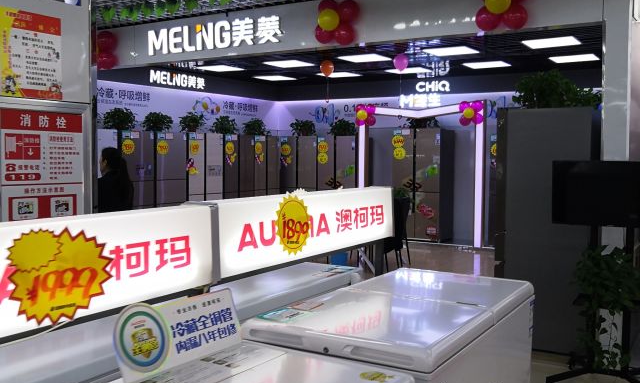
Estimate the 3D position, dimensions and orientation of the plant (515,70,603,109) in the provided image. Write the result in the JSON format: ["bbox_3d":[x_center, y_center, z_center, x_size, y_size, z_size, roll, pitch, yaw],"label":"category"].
[{"bbox_3d":[1.895,-0.813,5.331,0.700,0.340,0.520,2,4,31],"label":"plant"}]

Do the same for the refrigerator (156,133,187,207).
[{"bbox_3d":[-2.570,-0.004,10.481,0.660,1.820,0.630,2,4,31],"label":"refrigerator"}]

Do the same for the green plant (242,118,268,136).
[{"bbox_3d":[-1.149,-1.149,11.854,0.420,0.340,0.440,0,3,0],"label":"green plant"}]

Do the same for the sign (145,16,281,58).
[{"bbox_3d":[-1.013,-1.449,6.204,1.639,0.247,0.070,2,4,31],"label":"sign"}]

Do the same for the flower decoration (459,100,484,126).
[{"bbox_3d":[2.357,-1.209,10.350,0.390,0.390,0.280,2,4,31],"label":"flower decoration"}]

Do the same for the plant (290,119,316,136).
[{"bbox_3d":[-0.314,-1.208,12.654,0.460,0.330,0.420,0,3,0],"label":"plant"}]

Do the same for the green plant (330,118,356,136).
[{"bbox_3d":[0.441,-1.240,12.750,0.500,0.330,0.460,2,4,31],"label":"green plant"}]

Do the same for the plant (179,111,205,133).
[{"bbox_3d":[-2.010,-1.072,10.410,0.400,0.360,0.400,0,3,0],"label":"plant"}]

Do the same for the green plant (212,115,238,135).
[{"bbox_3d":[-1.685,-1.170,11.800,0.460,0.330,0.470,0,3,0],"label":"green plant"}]

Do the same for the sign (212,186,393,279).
[{"bbox_3d":[-0.043,0.123,2.473,0.130,0.231,1.191,2,4,31],"label":"sign"}]

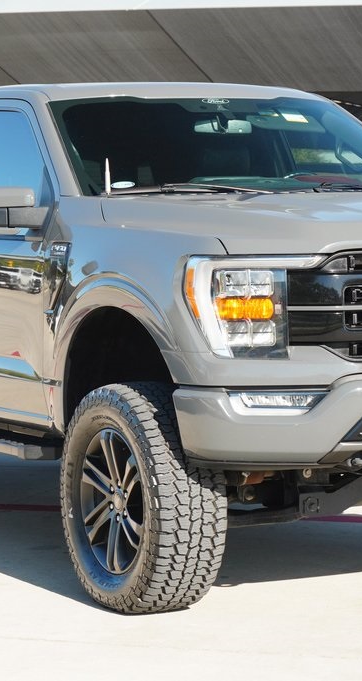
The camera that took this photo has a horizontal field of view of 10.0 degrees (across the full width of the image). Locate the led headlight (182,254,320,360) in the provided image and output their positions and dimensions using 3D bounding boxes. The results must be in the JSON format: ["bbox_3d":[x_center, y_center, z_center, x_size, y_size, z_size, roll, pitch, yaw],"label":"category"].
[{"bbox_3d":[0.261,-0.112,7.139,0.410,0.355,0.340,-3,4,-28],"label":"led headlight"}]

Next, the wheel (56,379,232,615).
[{"bbox_3d":[-0.144,0.577,7.635,0.312,0.833,0.843,-3,4,-27],"label":"wheel"}]

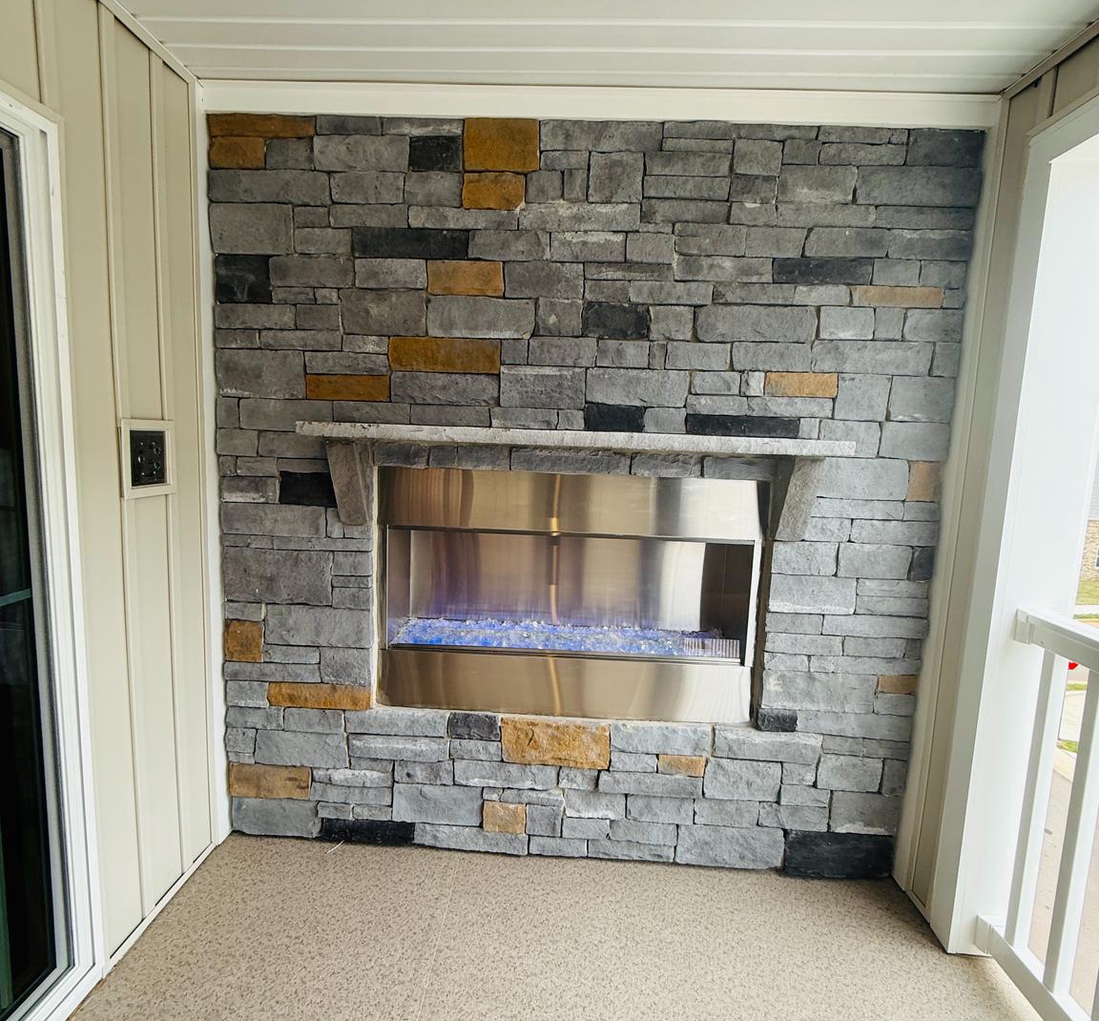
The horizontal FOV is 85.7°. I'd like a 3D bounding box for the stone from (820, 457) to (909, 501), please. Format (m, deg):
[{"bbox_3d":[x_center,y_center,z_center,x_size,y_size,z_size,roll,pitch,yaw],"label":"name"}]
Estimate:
[{"bbox_3d":[0.951,-0.099,1.845,0.300,0.122,0.060,2,7,2],"label":"stone"}]

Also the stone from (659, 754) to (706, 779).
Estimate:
[{"bbox_3d":[0.435,0.835,1.974,0.149,0.067,0.070,2,7,2],"label":"stone"}]

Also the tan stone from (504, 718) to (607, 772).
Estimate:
[{"bbox_3d":[0.023,0.761,1.973,0.355,0.155,0.055,2,7,2],"label":"tan stone"}]

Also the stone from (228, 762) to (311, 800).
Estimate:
[{"bbox_3d":[-0.963,0.929,2.065,0.286,0.118,0.060,2,7,2],"label":"stone"}]

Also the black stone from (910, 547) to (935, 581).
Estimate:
[{"bbox_3d":[1.173,0.162,1.886,0.069,0.111,0.060,2,7,2],"label":"black stone"}]

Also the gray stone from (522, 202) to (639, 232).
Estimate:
[{"bbox_3d":[0.091,-0.878,1.789,0.358,0.079,0.060,2,7,2],"label":"gray stone"}]

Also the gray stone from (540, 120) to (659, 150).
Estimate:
[{"bbox_3d":[0.151,-1.105,1.767,0.349,0.075,0.060,2,7,2],"label":"gray stone"}]

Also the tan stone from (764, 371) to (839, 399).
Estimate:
[{"bbox_3d":[0.776,-0.389,1.854,0.220,0.076,0.060,2,6,2],"label":"tan stone"}]

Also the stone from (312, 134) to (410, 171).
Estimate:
[{"bbox_3d":[-0.560,-1.071,1.794,0.289,0.101,0.060,2,7,2],"label":"stone"}]

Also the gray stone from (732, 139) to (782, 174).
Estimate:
[{"bbox_3d":[0.605,-1.024,1.747,0.136,0.094,0.070,2,7,2],"label":"gray stone"}]

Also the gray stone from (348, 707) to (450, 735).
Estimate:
[{"bbox_3d":[-0.504,0.698,1.994,0.343,0.085,0.070,2,7,2],"label":"gray stone"}]

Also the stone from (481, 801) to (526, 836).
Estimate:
[{"bbox_3d":[-0.148,1.028,2.016,0.148,0.110,0.070,2,7,2],"label":"stone"}]

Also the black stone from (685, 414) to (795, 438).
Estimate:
[{"bbox_3d":[0.588,-0.256,1.838,0.337,0.065,0.070,2,7,2],"label":"black stone"}]

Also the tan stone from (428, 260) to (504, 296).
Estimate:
[{"bbox_3d":[-0.252,-0.705,1.823,0.231,0.103,0.070,2,7,2],"label":"tan stone"}]

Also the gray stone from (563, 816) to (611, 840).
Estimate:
[{"bbox_3d":[0.127,1.069,2.033,0.159,0.078,0.060,2,6,2],"label":"gray stone"}]

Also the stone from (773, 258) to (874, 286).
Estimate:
[{"bbox_3d":[0.806,-0.706,1.767,0.287,0.070,0.055,2,7,2],"label":"stone"}]

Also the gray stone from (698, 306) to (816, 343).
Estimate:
[{"bbox_3d":[0.617,-0.559,1.791,0.355,0.102,0.055,2,7,2],"label":"gray stone"}]

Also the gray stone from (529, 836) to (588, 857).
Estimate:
[{"bbox_3d":[0.031,1.131,2.027,0.196,0.063,0.070,2,7,2],"label":"gray stone"}]

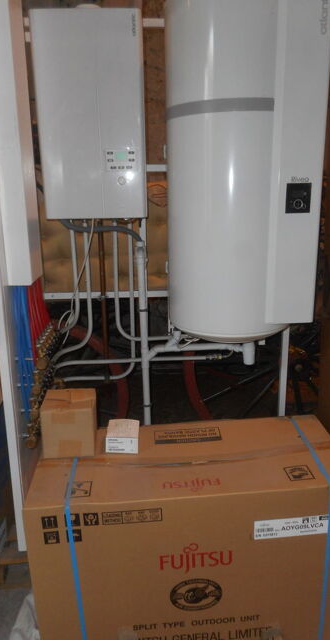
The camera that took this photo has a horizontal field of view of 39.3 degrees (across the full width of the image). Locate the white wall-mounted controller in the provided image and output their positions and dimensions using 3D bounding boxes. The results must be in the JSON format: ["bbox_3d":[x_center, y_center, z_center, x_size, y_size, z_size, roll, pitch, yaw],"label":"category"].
[{"bbox_3d":[-0.313,-0.875,2.085,0.425,0.804,0.360,-2,15,-2],"label":"white wall-mounted controller"}]

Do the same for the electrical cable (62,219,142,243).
[{"bbox_3d":[-0.310,-0.433,2.222,0.382,0.118,0.120,-2,15,-2],"label":"electrical cable"}]

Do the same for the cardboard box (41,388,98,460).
[{"bbox_3d":[-0.297,0.325,1.464,0.149,0.158,0.151,-2,15,-4],"label":"cardboard box"}]

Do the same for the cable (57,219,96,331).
[{"bbox_3d":[-0.432,-0.207,2.255,0.174,0.581,0.130,-2,15,-2],"label":"cable"}]

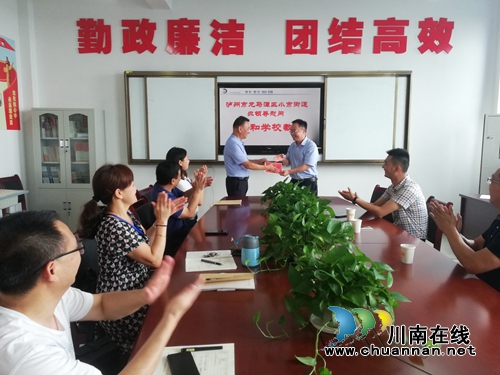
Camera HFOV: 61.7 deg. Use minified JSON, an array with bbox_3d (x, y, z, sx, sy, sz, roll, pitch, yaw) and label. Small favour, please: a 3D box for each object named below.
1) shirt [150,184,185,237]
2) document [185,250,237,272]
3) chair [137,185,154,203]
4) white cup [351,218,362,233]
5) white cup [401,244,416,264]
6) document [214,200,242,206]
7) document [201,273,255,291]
[{"bbox_3d":[-0.570,0.212,2.913,0.310,0.500,0.450,-3,7,-25],"label":"shirt"},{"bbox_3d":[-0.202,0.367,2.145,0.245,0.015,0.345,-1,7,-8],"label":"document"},{"bbox_3d":[-0.640,0.484,3.527,0.600,0.970,0.580,-1,7,-5],"label":"chair"},{"bbox_3d":[0.713,0.259,2.792,0.077,0.085,0.077,0,6,0],"label":"white cup"},{"bbox_3d":[0.793,0.338,2.097,0.077,0.085,0.077,0,6,0],"label":"white cup"},{"bbox_3d":[-0.200,0.144,4.082,0.245,0.020,0.240,0,6,0],"label":"document"},{"bbox_3d":[-0.095,0.399,1.822,0.240,0.025,0.180,0,7,2],"label":"document"}]

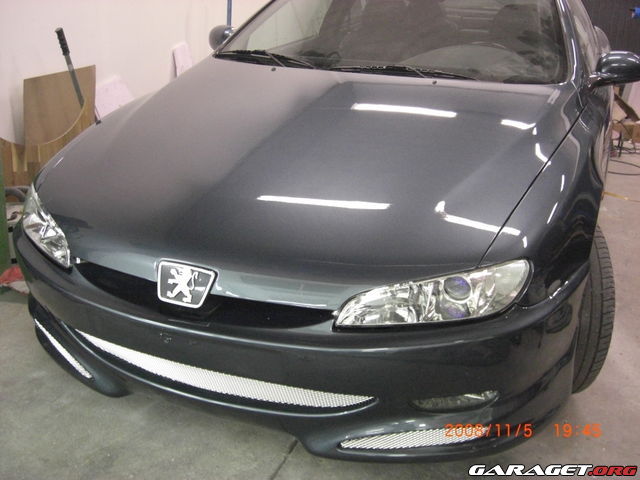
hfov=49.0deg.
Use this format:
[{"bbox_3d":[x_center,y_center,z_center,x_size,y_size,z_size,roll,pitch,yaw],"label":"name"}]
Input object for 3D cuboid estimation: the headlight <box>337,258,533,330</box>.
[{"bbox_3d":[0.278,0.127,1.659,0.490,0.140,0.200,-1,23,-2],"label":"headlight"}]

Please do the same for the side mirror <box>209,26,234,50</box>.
[{"bbox_3d":[-0.435,-0.934,3.287,0.185,0.130,0.110,10,25,21],"label":"side mirror"}]

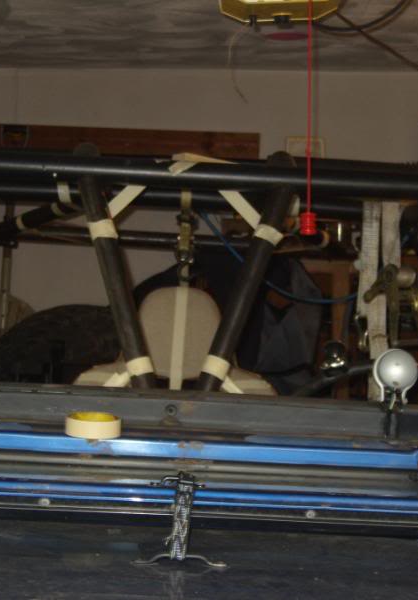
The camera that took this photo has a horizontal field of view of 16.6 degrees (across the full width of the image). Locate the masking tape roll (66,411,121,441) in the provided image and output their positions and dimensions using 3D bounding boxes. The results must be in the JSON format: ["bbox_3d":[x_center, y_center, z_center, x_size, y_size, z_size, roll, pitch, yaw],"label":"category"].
[{"bbox_3d":[-0.170,0.187,2.120,0.082,0.025,0.082,2,4,0],"label":"masking tape roll"}]

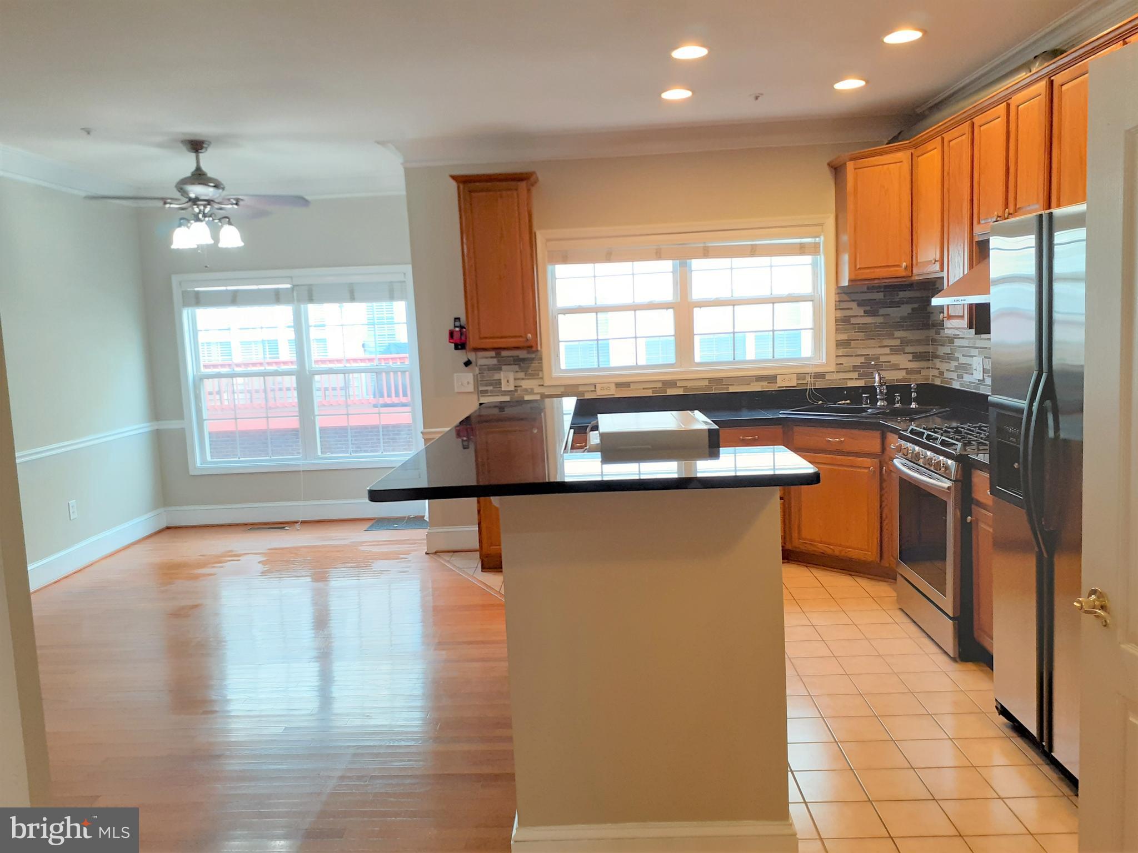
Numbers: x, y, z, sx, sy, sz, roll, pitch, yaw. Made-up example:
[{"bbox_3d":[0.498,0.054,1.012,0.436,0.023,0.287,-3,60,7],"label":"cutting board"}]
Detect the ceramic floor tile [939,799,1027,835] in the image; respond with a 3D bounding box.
[{"bbox_3d":[1.263,1.199,2.710,0.200,0.010,0.200,-2,7,2],"label":"ceramic floor tile"}]

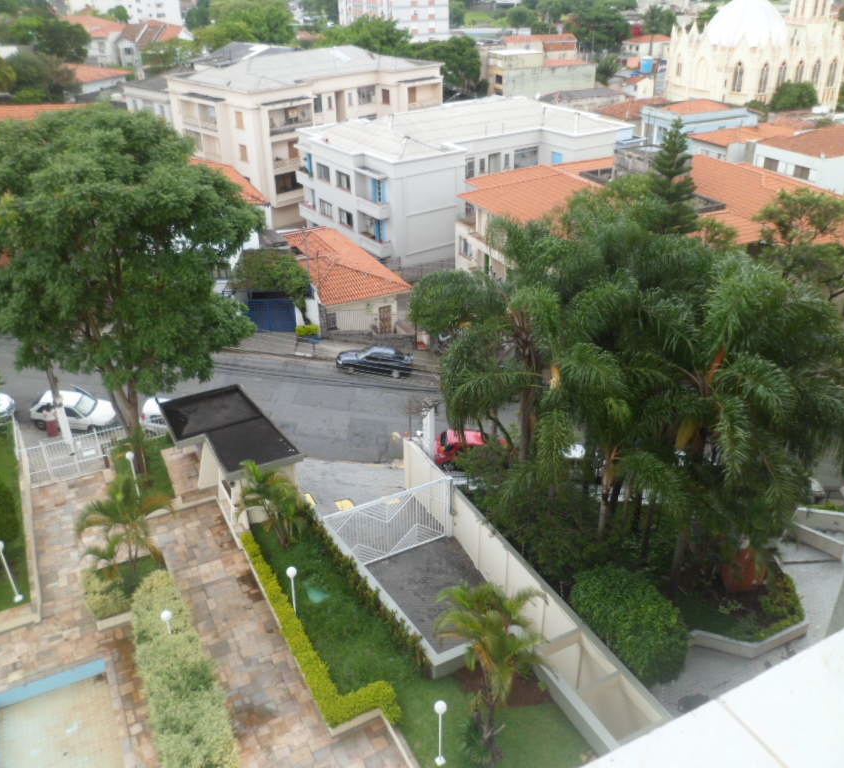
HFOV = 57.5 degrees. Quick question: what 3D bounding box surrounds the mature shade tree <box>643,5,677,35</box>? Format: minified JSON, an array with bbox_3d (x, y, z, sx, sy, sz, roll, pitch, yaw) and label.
[{"bbox_3d":[58.689,-89.361,190.240,8.400,8.300,7.800,-2,29,0],"label":"mature shade tree"}]

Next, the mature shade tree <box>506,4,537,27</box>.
[{"bbox_3d":[30.416,-111.940,235.192,9.000,7.500,8.500,-2,29,0],"label":"mature shade tree"}]

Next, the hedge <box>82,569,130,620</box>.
[{"bbox_3d":[-10.329,6.837,25.369,1.400,0.750,1.900,-15,32,-24],"label":"hedge"}]

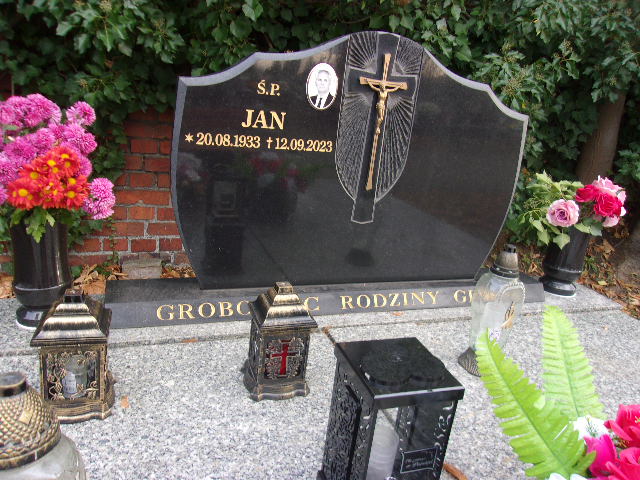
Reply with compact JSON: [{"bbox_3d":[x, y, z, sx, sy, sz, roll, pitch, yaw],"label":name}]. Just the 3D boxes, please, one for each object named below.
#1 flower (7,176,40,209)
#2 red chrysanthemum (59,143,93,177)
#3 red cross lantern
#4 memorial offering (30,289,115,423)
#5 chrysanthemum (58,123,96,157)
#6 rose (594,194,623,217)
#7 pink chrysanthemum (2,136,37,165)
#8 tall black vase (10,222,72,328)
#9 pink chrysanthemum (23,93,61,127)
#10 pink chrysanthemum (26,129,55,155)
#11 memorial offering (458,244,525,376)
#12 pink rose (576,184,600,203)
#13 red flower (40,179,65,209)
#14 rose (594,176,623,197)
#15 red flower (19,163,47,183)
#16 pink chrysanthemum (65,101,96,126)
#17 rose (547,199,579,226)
[{"bbox_3d":[-0.708,-0.113,1.192,0.079,0.074,0.043,-4,20,-30],"label":"flower"},{"bbox_3d":[-0.609,-0.200,1.242,0.082,0.082,0.051,-2,19,-26],"label":"red chrysanthemum"},{"bbox_3d":[-0.089,0.218,1.127,0.126,0.252,0.126,0,18,-19],"label":"red cross lantern"},{"bbox_3d":[-0.481,0.220,0.986,0.126,0.252,0.126,0,18,-18],"label":"memorial offering"},{"bbox_3d":[-0.563,-0.233,1.152,0.092,0.079,0.074,-6,21,-35],"label":"chrysanthemum"},{"bbox_3d":[1.035,-0.124,1.792,0.098,0.077,0.067,16,20,28],"label":"rose"},{"bbox_3d":[-0.650,-0.194,1.078,0.071,0.060,0.053,-4,20,-30],"label":"pink chrysanthemum"},{"bbox_3d":[-0.734,0.074,1.316,0.157,0.282,0.157,0,18,-20],"label":"tall black vase"},{"bbox_3d":[-0.620,-0.291,1.109,0.084,0.075,0.068,-3,20,-28],"label":"pink chrysanthemum"},{"bbox_3d":[-0.616,-0.218,1.102,0.066,0.057,0.050,-3,20,-29],"label":"pink chrysanthemum"},{"bbox_3d":[0.441,0.169,1.247,0.130,0.327,0.120,2,18,-14],"label":"memorial offering"},{"bbox_3d":[0.978,-0.170,1.824,0.092,0.064,0.064,15,19,26],"label":"pink rose"},{"bbox_3d":[-0.655,-0.114,1.222,0.064,0.071,0.043,-3,19,-28],"label":"red flower"},{"bbox_3d":[1.022,-0.186,1.769,0.099,0.085,0.089,16,19,28],"label":"rose"},{"bbox_3d":[-0.689,-0.162,1.201,0.065,0.056,0.040,-4,20,-29],"label":"red flower"},{"bbox_3d":[-0.561,-0.297,1.167,0.075,0.061,0.056,-6,21,-35],"label":"pink chrysanthemum"},{"bbox_3d":[0.873,-0.101,1.793,0.116,0.101,0.084,14,19,25],"label":"rose"}]

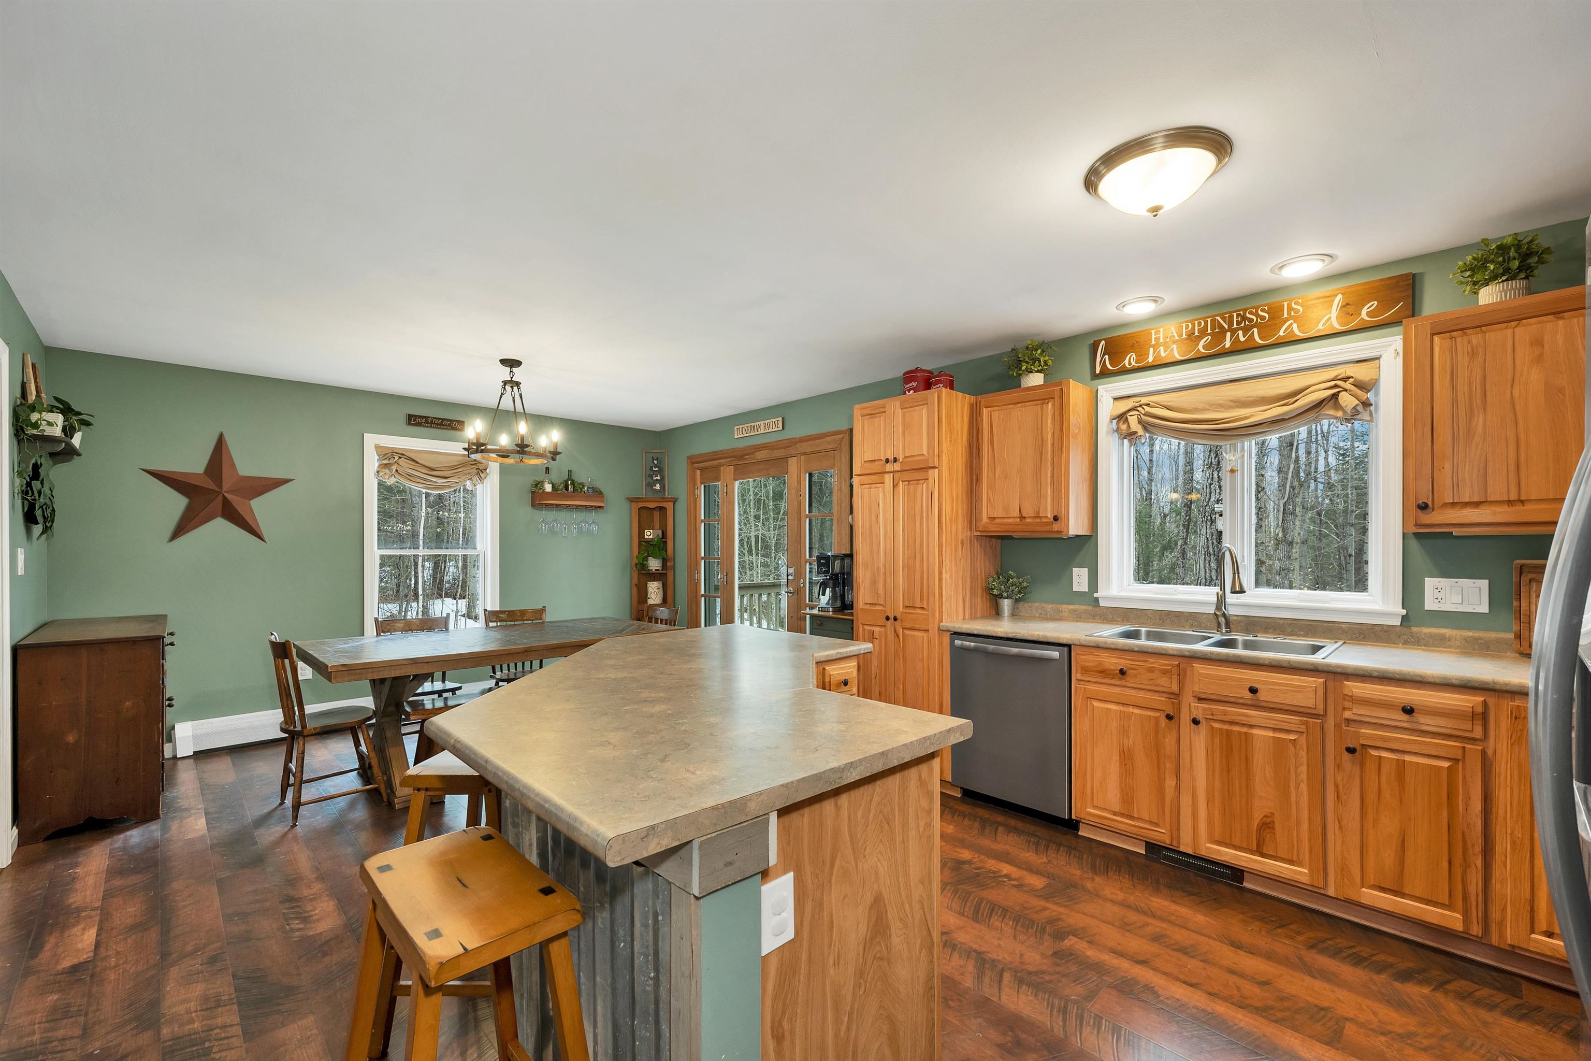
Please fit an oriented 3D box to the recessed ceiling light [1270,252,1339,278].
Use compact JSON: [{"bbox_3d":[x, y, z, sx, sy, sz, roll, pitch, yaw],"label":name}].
[{"bbox_3d":[2.060,-1.065,2.513,0.213,0.030,0.213,-1,-1,44],"label":"recessed ceiling light"}]

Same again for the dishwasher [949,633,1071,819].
[{"bbox_3d":[1.216,0.965,3.176,0.600,0.860,0.620,-1,-1,44],"label":"dishwasher"}]

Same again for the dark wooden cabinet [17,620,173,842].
[{"bbox_3d":[-3.631,0.961,3.262,1.120,0.875,0.480,-1,-1,45],"label":"dark wooden cabinet"}]

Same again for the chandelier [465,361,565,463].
[{"bbox_3d":[-1.753,-0.740,3.863,0.570,0.610,0.570,-1,-1,44],"label":"chandelier"}]

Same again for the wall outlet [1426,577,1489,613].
[{"bbox_3d":[2.553,0.252,2.388,0.170,0.128,0.008,-1,-1,44],"label":"wall outlet"}]

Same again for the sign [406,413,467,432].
[{"bbox_3d":[-2.836,-0.849,4.894,0.020,0.085,0.410,-1,-1,45],"label":"sign"}]

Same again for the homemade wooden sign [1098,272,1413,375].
[{"bbox_3d":[2.035,-0.927,2.892,1.210,0.188,0.020,-1,-1,44],"label":"homemade wooden sign"}]

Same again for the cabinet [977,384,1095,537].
[{"bbox_3d":[1.280,-0.354,3.344,0.525,0.768,0.330,-1,-1,44],"label":"cabinet"}]

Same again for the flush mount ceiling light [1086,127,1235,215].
[{"bbox_3d":[1.066,-1.005,1.832,0.370,0.150,0.370,-1,-1,44],"label":"flush mount ceiling light"}]

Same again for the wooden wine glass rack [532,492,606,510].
[{"bbox_3d":[-2.057,-0.265,5.621,0.125,0.138,0.630,-1,-1,44],"label":"wooden wine glass rack"}]

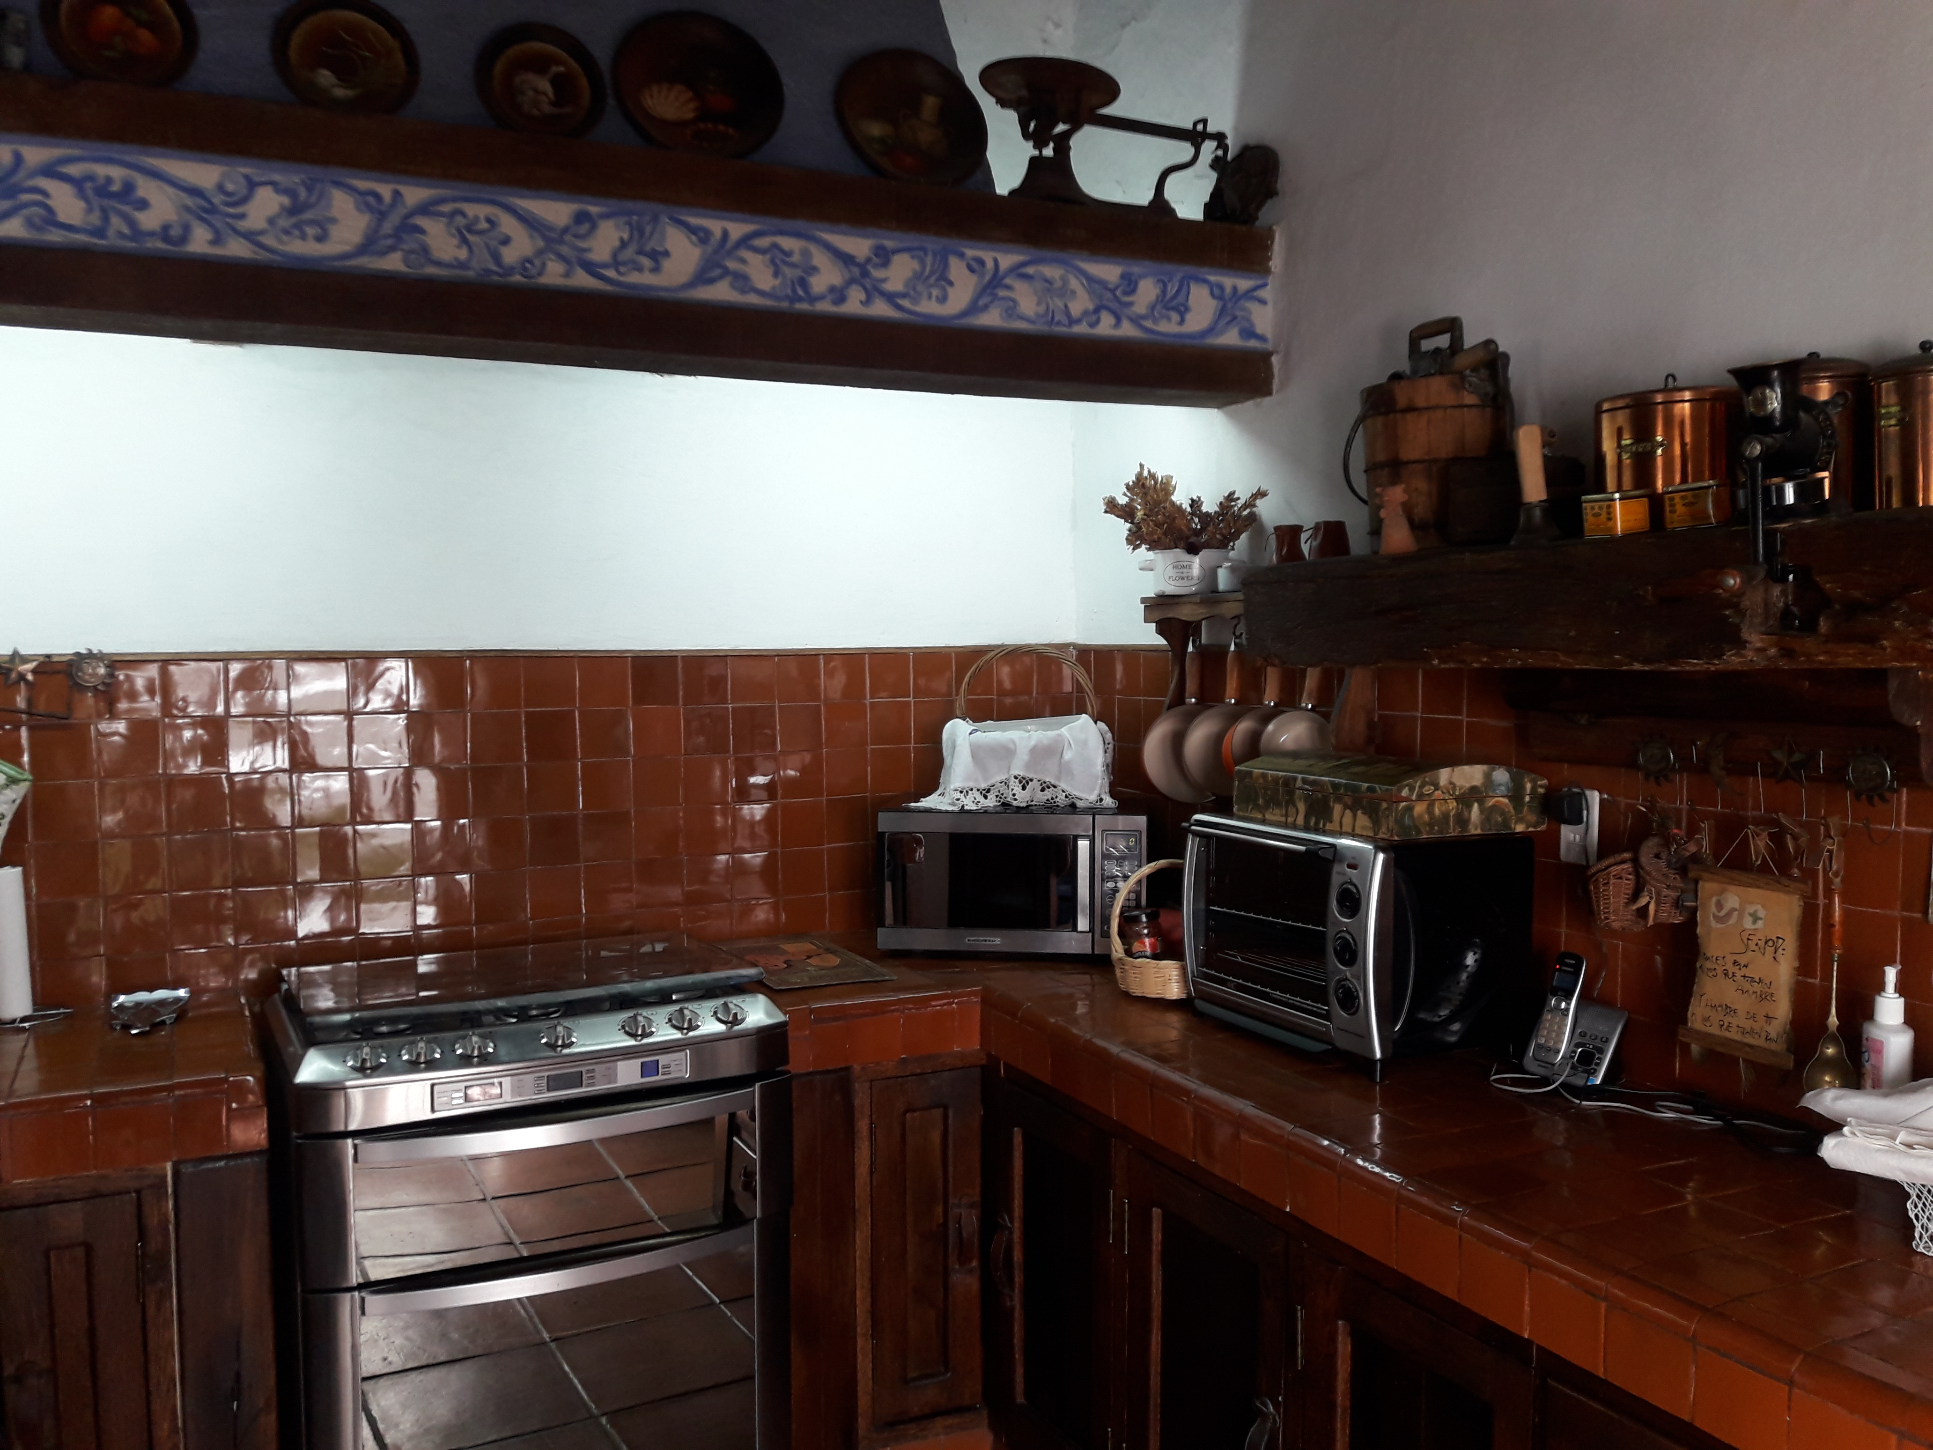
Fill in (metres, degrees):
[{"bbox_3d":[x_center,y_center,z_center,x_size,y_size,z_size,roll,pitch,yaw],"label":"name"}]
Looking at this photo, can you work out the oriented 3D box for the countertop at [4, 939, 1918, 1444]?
[{"bbox_3d":[-0.141,0.586,2.070,2.236,0.105,2.478,-2,4,-27],"label":"countertop"}]

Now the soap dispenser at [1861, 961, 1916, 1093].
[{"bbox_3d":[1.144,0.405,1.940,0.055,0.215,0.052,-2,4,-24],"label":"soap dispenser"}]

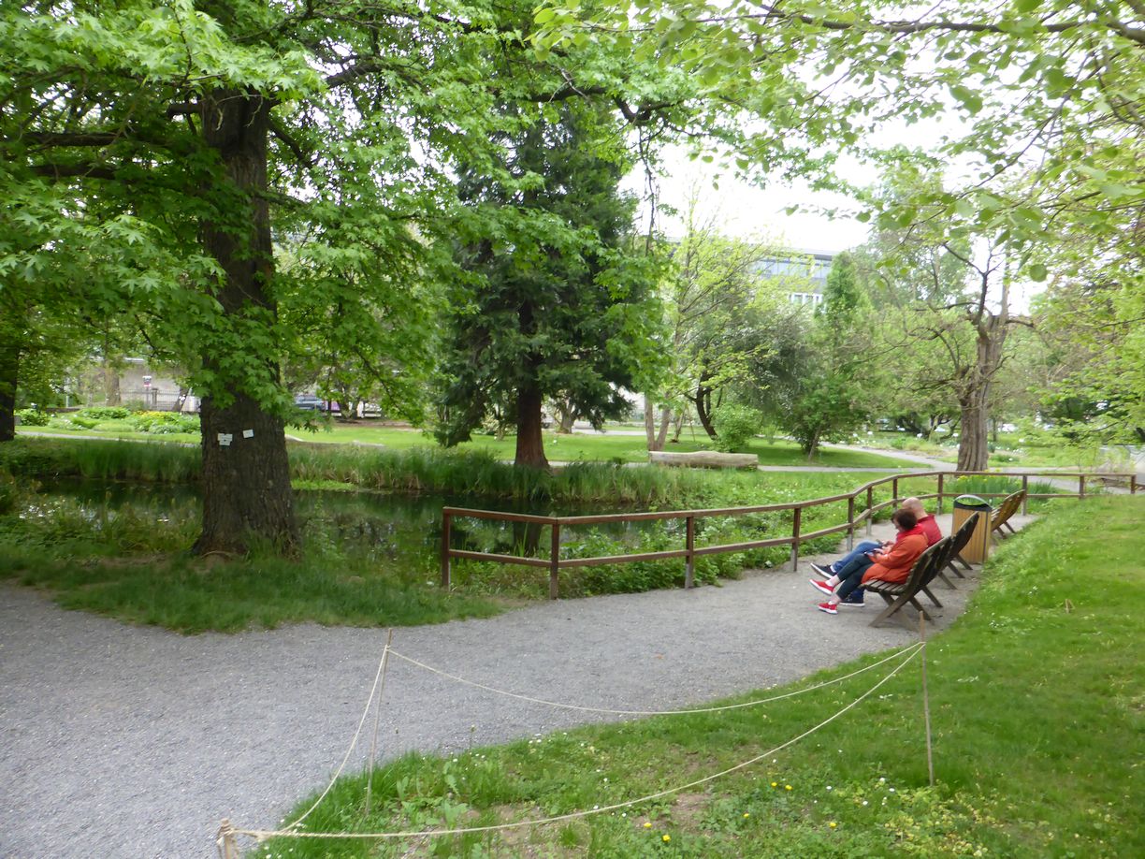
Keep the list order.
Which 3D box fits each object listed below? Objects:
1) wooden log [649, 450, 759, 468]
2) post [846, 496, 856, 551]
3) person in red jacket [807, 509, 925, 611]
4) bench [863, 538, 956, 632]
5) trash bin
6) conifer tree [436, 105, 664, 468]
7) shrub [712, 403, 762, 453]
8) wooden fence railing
[{"bbox_3d":[4.912,1.146,30.985,4.000,0.620,0.620,1,3,14],"label":"wooden log"},{"bbox_3d":[4.335,1.473,12.873,0.085,0.870,0.085,2,3,33],"label":"post"},{"bbox_3d":[2.981,1.363,8.381,1.150,1.120,0.520,2,3,33],"label":"person in red jacket"},{"bbox_3d":[3.473,1.543,8.482,0.600,0.760,1.600,2,3,33],"label":"bench"},{"bbox_3d":[5.717,1.432,11.849,0.520,0.950,0.480,4,3,25],"label":"trash bin"},{"bbox_3d":[-1.028,-5.960,30.153,7.800,14.800,7.800,0,3,0],"label":"conifer tree"},{"bbox_3d":[7.355,-0.051,36.947,2.250,2.250,2.200,0,3,0],"label":"shrub"},{"bbox_3d":[5.316,1.437,14.607,15.825,1.100,2.904,-2,3,-37],"label":"wooden fence railing"}]

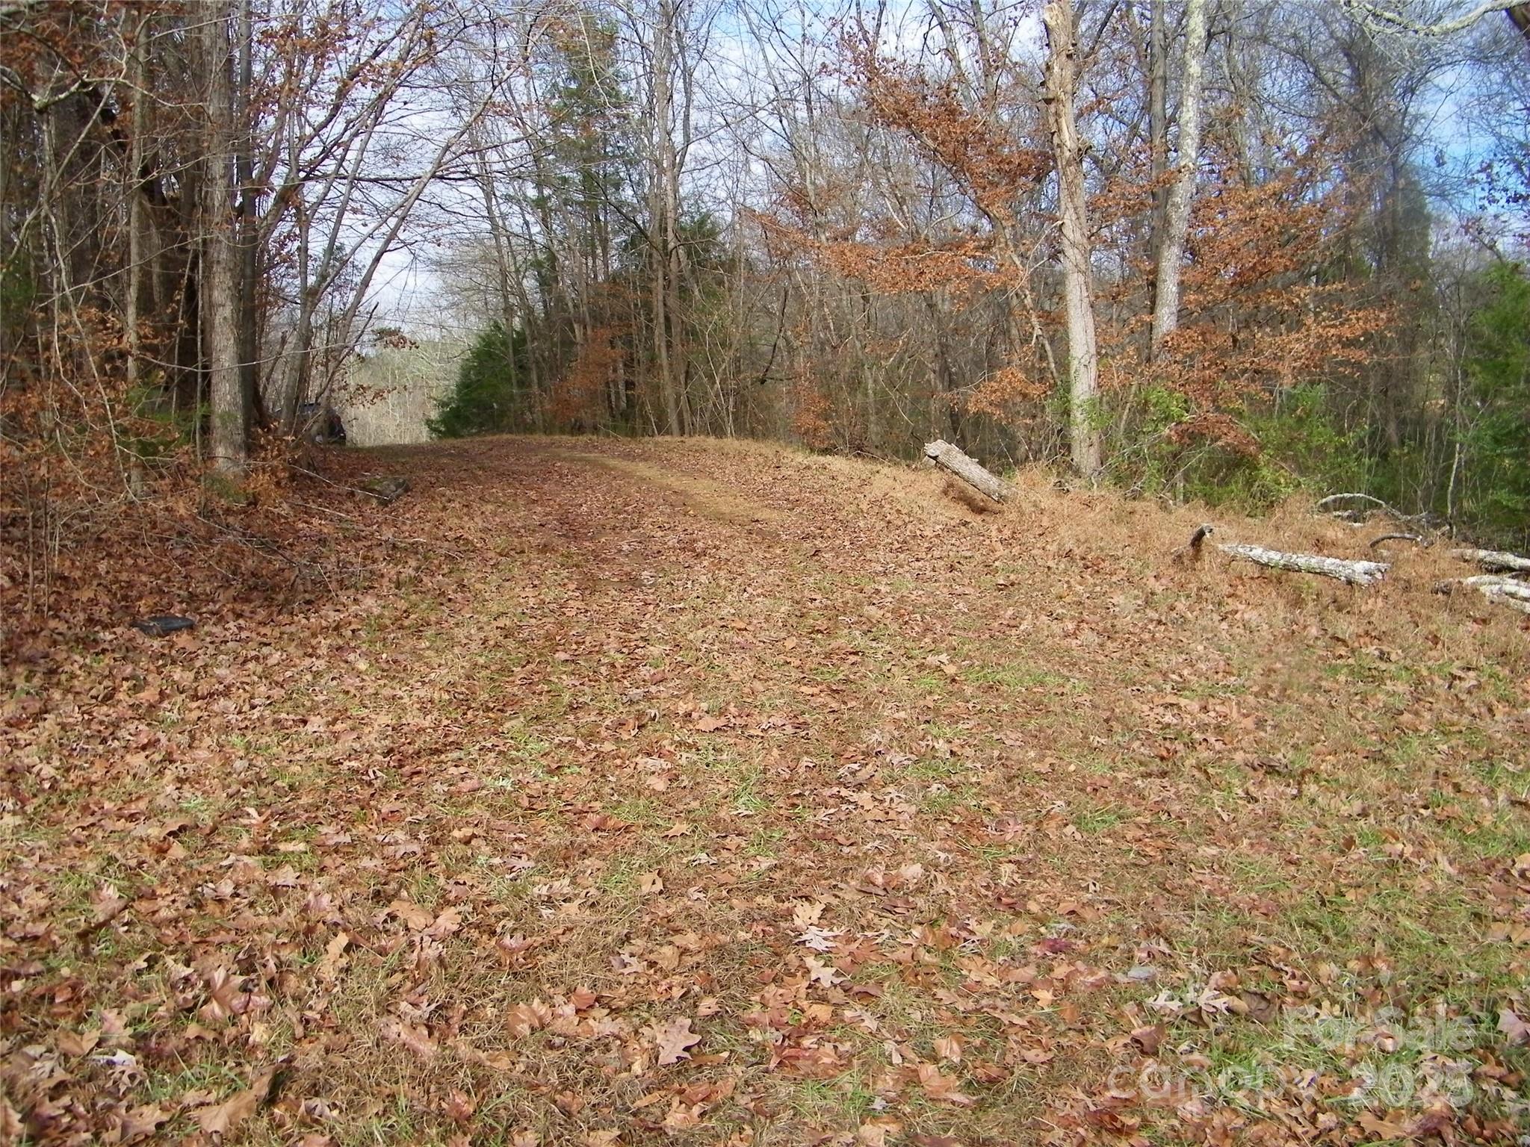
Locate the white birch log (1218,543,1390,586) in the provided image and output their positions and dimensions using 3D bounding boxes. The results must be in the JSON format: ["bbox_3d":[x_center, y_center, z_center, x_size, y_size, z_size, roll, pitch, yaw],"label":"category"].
[{"bbox_3d":[4.692,-0.113,10.850,1.375,0.210,0.210,10,9,31],"label":"white birch log"}]

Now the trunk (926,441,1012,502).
[{"bbox_3d":[2.764,-1.392,17.000,1.348,0.310,0.310,29,-5,-19],"label":"trunk"}]

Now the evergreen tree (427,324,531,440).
[{"bbox_3d":[-8.327,-5.546,36.000,2.800,3.300,2.700,0,5,0],"label":"evergreen tree"}]

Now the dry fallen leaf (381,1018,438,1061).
[{"bbox_3d":[-0.848,1.111,2.950,0.155,0.035,0.090,12,17,39],"label":"dry fallen leaf"}]

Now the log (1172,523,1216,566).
[{"bbox_3d":[3.785,-0.253,10.900,0.370,0.360,0.200,0,5,0],"label":"log"}]

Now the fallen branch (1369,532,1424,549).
[{"bbox_3d":[6.380,-0.332,12.500,0.560,0.160,0.140,0,5,0],"label":"fallen branch"}]

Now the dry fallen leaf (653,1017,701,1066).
[{"bbox_3d":[-0.209,1.115,2.950,0.115,0.030,0.145,-2,19,-9],"label":"dry fallen leaf"}]

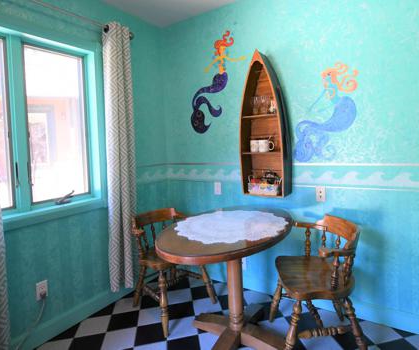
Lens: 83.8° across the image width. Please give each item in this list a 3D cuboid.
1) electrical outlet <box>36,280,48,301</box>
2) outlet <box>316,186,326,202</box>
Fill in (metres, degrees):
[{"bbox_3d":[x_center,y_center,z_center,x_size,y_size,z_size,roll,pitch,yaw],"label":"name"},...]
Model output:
[{"bbox_3d":[-1.156,0.797,1.610,0.012,0.115,0.071,1,5,36],"label":"electrical outlet"},{"bbox_3d":[0.845,0.146,1.765,0.071,0.115,0.010,0,5,30],"label":"outlet"}]

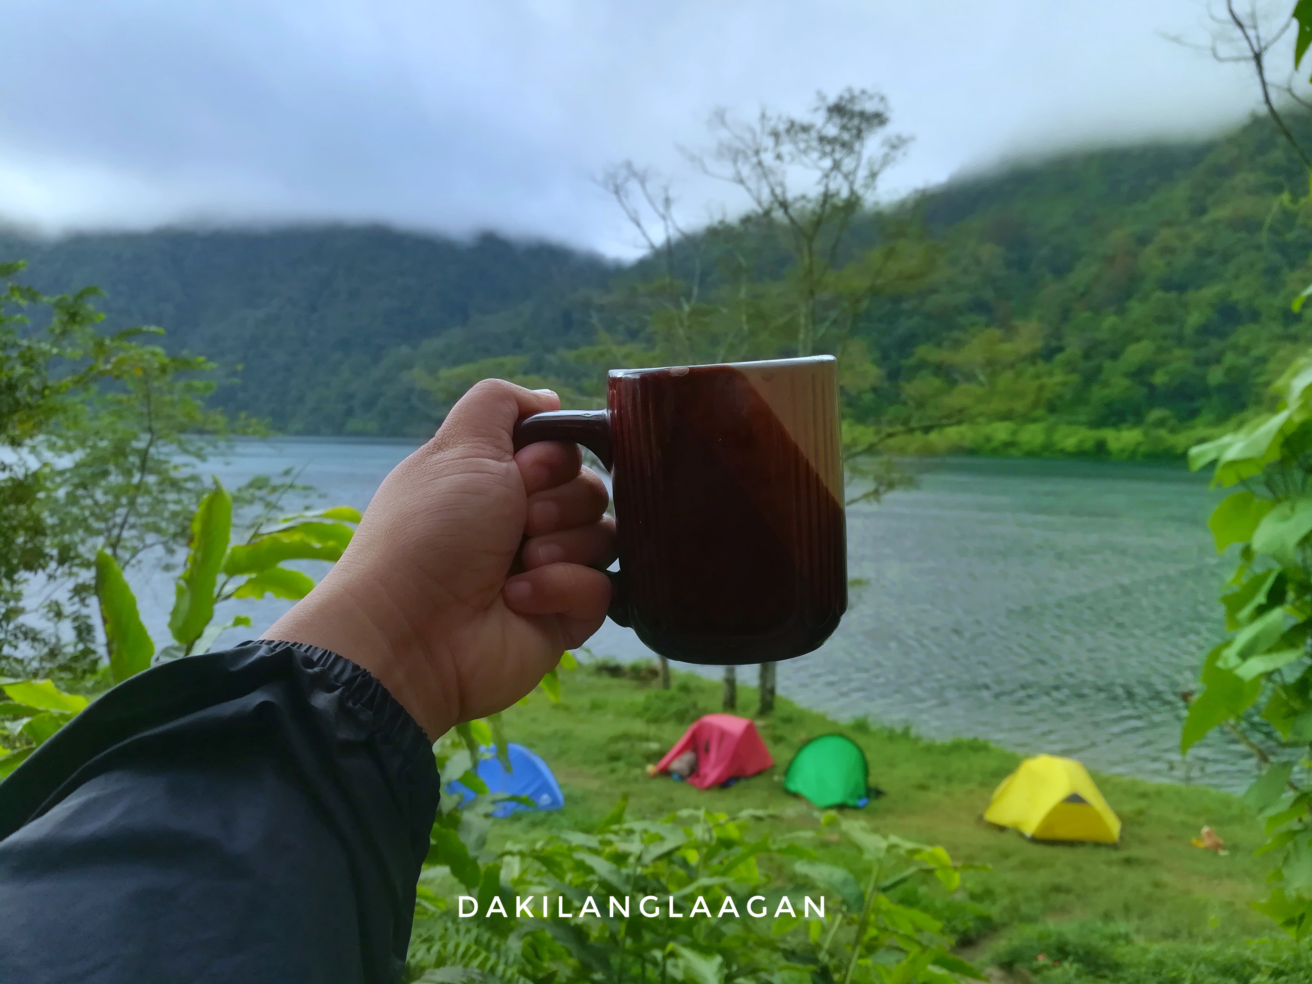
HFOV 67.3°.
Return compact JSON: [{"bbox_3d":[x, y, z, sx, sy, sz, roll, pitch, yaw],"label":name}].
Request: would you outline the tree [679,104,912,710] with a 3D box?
[{"bbox_3d":[3.400,-2.000,23.600,5.300,15.000,5.100,1,4,0],"label":"tree"}]

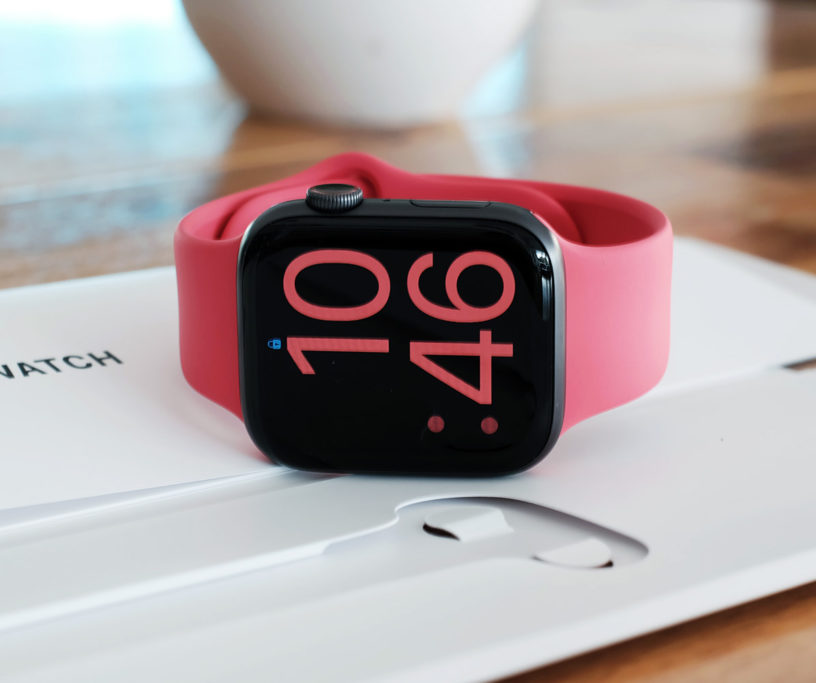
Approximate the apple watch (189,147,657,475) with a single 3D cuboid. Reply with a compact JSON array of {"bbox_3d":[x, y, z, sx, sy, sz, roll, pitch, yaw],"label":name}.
[{"bbox_3d":[0.003,-0.009,0.232,0.073,0.029,0.064,1,17,6],"label":"apple watch"}]

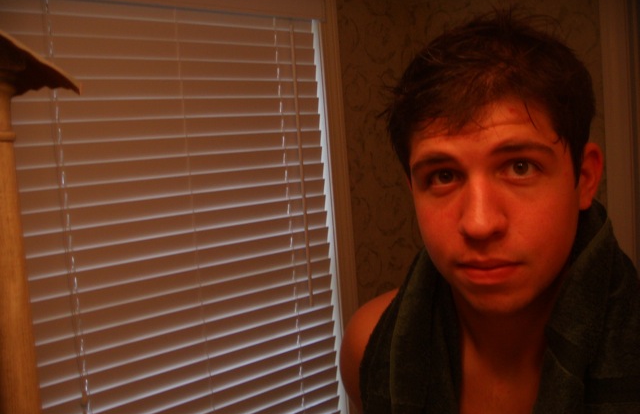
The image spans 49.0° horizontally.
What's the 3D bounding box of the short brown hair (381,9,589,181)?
[{"bbox_3d":[0.161,-0.084,0.675,0.188,0.185,0.212,-5,2,21],"label":"short brown hair"}]

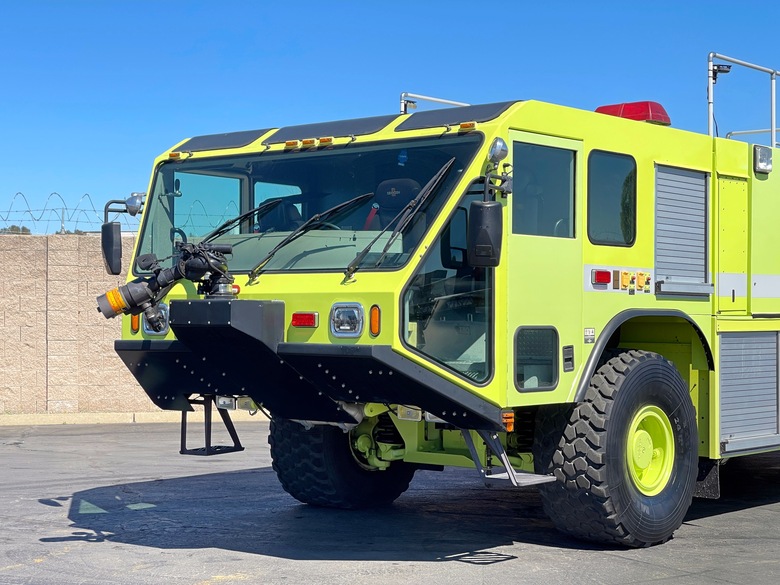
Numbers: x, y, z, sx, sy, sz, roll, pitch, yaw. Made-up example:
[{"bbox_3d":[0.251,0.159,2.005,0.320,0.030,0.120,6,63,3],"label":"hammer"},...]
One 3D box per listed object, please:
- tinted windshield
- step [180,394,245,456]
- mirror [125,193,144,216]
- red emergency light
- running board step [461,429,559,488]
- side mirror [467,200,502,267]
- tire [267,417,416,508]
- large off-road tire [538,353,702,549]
[{"bbox_3d":[-0.713,-0.541,9.451,2.950,0.965,0.060,-1,-29,40],"label":"tinted windshield"},{"bbox_3d":[-1.331,0.986,10.806,0.420,0.450,0.550,-1,-1,40],"label":"step"},{"bbox_3d":[-1.883,-0.641,10.630,0.100,0.165,0.150,1,-1,-30],"label":"mirror"},{"bbox_3d":[1.748,-1.305,10.605,0.540,0.180,0.290,-1,-1,40],"label":"red emergency light"},{"bbox_3d":[0.742,0.965,9.045,0.420,0.450,0.550,-1,-1,40],"label":"running board step"},{"bbox_3d":[0.555,-0.343,8.353,0.200,0.390,0.110,0,-1,20],"label":"side mirror"},{"bbox_3d":[-0.366,1.117,11.879,0.580,1.345,1.360,-1,-1,40],"label":"tire"},{"bbox_3d":[1.650,1.096,10.168,0.580,1.345,1.360,-1,-1,40],"label":"large off-road tire"}]

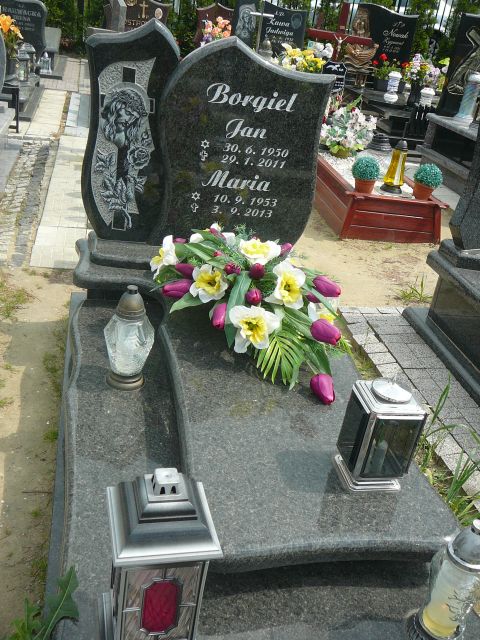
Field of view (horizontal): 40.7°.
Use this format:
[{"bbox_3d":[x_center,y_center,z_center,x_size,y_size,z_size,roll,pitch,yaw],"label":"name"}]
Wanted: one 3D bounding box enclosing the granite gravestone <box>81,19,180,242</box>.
[{"bbox_3d":[-0.410,-0.676,2.364,0.320,0.790,0.090,2,28,-13],"label":"granite gravestone"}]

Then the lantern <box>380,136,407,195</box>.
[{"bbox_3d":[1.117,-1.093,4.577,0.155,0.360,0.155,2,28,-13],"label":"lantern"}]

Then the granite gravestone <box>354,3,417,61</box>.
[{"bbox_3d":[1.684,-3.311,7.713,0.820,0.770,0.120,2,28,-13],"label":"granite gravestone"}]

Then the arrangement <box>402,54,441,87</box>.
[{"bbox_3d":[2.008,-2.760,7.159,0.420,0.360,0.340,2,28,-13],"label":"arrangement"}]

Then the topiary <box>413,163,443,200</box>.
[{"bbox_3d":[1.260,-0.927,4.413,0.190,0.262,0.190,2,28,-13],"label":"topiary"}]

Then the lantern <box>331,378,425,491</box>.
[{"bbox_3d":[0.344,0.271,1.583,0.140,0.256,0.120,1,29,-16],"label":"lantern"}]

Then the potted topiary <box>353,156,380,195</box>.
[{"bbox_3d":[0.866,-0.955,4.342,0.187,0.262,0.187,2,28,-13],"label":"potted topiary"}]

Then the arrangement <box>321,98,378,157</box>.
[{"bbox_3d":[0.875,-1.531,5.250,0.450,0.430,0.400,2,28,-13],"label":"arrangement"}]

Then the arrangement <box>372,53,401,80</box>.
[{"bbox_3d":[1.724,-2.983,7.615,0.330,0.330,0.280,2,28,-13],"label":"arrangement"}]

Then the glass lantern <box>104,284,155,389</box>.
[{"bbox_3d":[-0.328,0.049,1.922,0.145,0.326,0.145,2,28,-13],"label":"glass lantern"}]

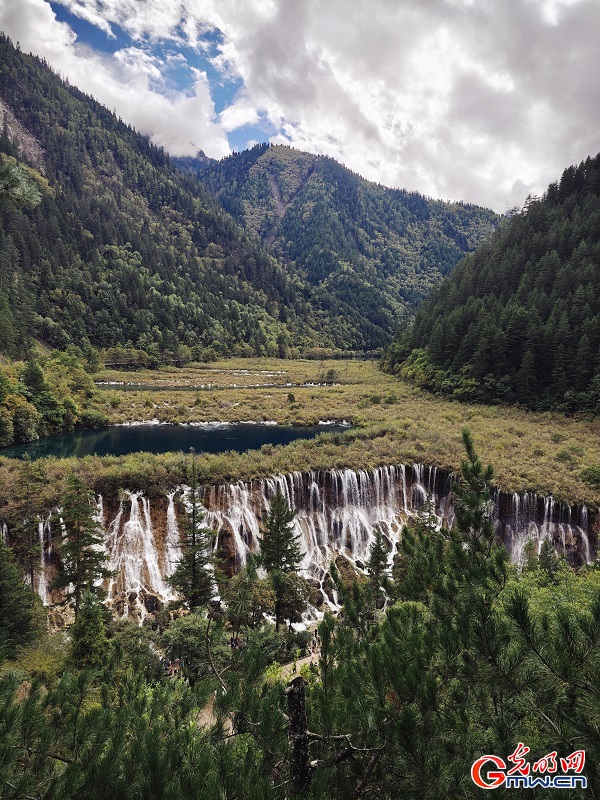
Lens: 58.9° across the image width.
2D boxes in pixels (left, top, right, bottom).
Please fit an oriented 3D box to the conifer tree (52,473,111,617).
[{"bbox_3d":[-37.600,25.430,91.470,10.150,26.490,10.150,0,7,0],"label":"conifer tree"}]

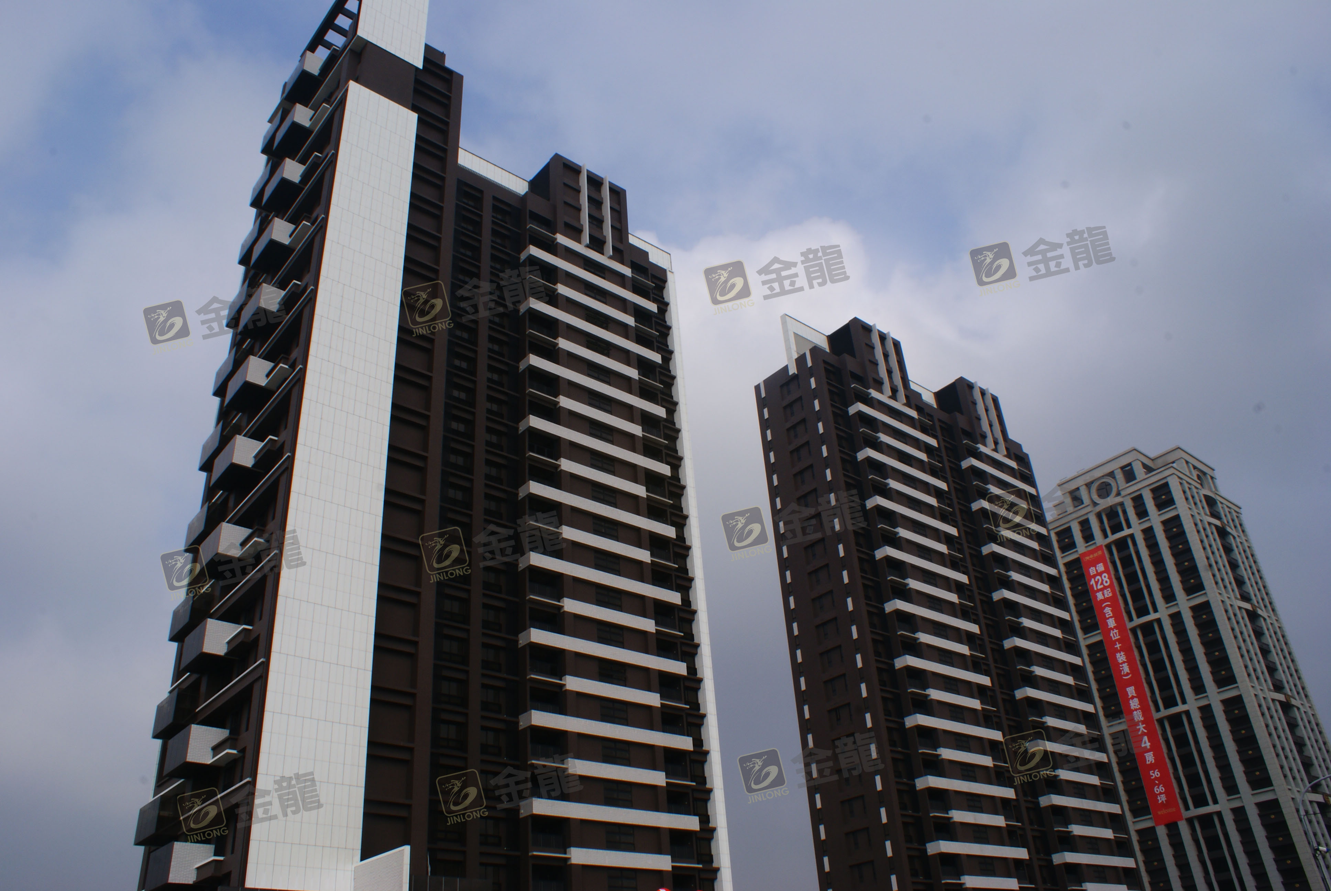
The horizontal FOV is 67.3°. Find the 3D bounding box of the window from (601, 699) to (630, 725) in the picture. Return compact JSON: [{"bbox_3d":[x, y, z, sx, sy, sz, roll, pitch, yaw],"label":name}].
[{"bbox_3d":[-3.994,20.808,77.354,2.675,1.800,0.200,21,-40,-36],"label":"window"}]

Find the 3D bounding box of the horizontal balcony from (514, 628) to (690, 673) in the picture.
[{"bbox_3d":[-4.828,17.272,81.789,15.904,1.088,1.984,20,-38,-36],"label":"horizontal balcony"}]

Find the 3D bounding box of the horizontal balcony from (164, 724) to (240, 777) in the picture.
[{"bbox_3d":[-26.235,17.375,56.035,2.300,2.080,3.950,21,-40,-36],"label":"horizontal balcony"}]

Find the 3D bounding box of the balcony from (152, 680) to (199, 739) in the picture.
[{"bbox_3d":[-30.119,16.903,62.519,2.240,2.144,3.904,20,-38,-36],"label":"balcony"}]

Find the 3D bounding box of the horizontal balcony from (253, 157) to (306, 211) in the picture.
[{"bbox_3d":[-29.928,-20.308,78.904,1.900,2.080,3.950,21,-40,-36],"label":"horizontal balcony"}]

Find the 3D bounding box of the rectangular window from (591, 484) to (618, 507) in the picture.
[{"bbox_3d":[-5.461,4.663,89.470,2.784,1.760,0.192,20,-38,-36],"label":"rectangular window"}]

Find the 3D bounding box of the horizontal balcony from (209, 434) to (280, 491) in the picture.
[{"bbox_3d":[-27.971,1.431,65.661,2.200,2.080,3.950,21,-40,-36],"label":"horizontal balcony"}]

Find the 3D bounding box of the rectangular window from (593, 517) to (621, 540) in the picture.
[{"bbox_3d":[-5.224,7.477,87.865,2.752,1.728,0.192,20,-38,-36],"label":"rectangular window"}]

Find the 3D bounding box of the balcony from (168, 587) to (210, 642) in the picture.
[{"bbox_3d":[-31.118,11.593,66.362,2.132,2.082,4.153,21,-39,-37],"label":"balcony"}]

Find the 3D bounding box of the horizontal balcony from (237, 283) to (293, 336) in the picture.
[{"bbox_3d":[-30.072,-9.841,75.065,2.227,2.144,4.148,21,-39,-37],"label":"horizontal balcony"}]

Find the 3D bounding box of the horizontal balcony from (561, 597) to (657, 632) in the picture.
[{"bbox_3d":[-4.500,13.927,80.943,9.284,1.109,0.650,21,-40,-36],"label":"horizontal balcony"}]

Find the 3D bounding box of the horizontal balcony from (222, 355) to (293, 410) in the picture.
[{"bbox_3d":[-29.672,-4.216,71.959,2.304,2.176,4.032,20,-38,-36],"label":"horizontal balcony"}]

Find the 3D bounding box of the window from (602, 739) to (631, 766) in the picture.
[{"bbox_3d":[-3.754,23.432,75.775,2.616,1.800,0.200,21,-40,-36],"label":"window"}]

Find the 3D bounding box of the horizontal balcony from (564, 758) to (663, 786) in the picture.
[{"bbox_3d":[-3.763,25.668,78.192,9.848,1.073,0.508,21,-39,-37],"label":"horizontal balcony"}]

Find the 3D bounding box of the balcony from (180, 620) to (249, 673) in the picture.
[{"bbox_3d":[-28.096,12.569,62.019,2.304,2.144,3.808,20,-38,-36],"label":"balcony"}]

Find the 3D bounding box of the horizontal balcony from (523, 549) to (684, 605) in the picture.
[{"bbox_3d":[-5.298,11.932,86.865,16.635,1.073,1.690,21,-39,-37],"label":"horizontal balcony"}]

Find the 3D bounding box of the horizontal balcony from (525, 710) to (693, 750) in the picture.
[{"bbox_3d":[-4.174,22.091,76.355,15.437,1.018,1.600,21,-40,-36],"label":"horizontal balcony"}]

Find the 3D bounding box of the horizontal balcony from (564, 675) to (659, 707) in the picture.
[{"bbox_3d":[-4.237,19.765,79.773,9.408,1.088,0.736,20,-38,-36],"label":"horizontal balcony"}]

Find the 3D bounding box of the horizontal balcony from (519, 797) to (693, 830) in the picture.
[{"bbox_3d":[-3.869,28.685,76.968,16.635,1.073,1.690,21,-39,-37],"label":"horizontal balcony"}]

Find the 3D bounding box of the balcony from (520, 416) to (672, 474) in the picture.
[{"bbox_3d":[-6.002,0.538,89.469,15.653,1.107,1.600,21,-40,-36],"label":"balcony"}]

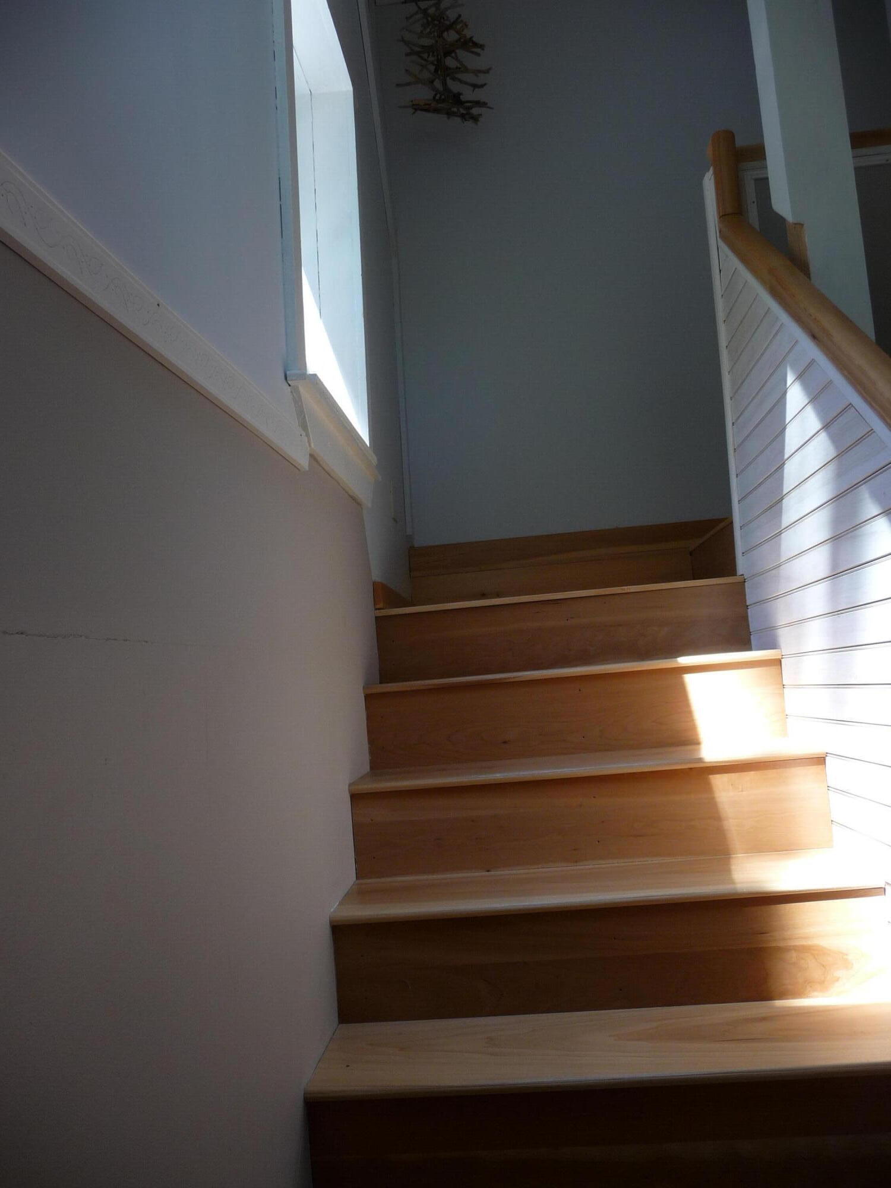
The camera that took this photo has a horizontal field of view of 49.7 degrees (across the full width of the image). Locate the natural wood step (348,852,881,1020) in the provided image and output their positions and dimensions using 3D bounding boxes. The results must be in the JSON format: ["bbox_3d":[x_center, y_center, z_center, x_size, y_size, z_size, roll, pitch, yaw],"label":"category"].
[{"bbox_3d":[0.290,0.635,1.805,0.960,0.195,0.266,-5,-4,5],"label":"natural wood step"}]

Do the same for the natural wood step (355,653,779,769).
[{"bbox_3d":[0.303,0.281,2.348,0.960,0.195,0.266,-5,-4,5],"label":"natural wood step"}]

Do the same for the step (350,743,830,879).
[{"bbox_3d":[0.297,0.458,2.077,0.960,0.195,0.266,-5,-4,5],"label":"step"}]

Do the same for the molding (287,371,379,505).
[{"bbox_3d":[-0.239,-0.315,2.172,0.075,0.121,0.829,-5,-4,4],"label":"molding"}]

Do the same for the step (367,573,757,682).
[{"bbox_3d":[0.310,0.104,2.619,0.960,0.195,0.266,-5,-4,5],"label":"step"}]

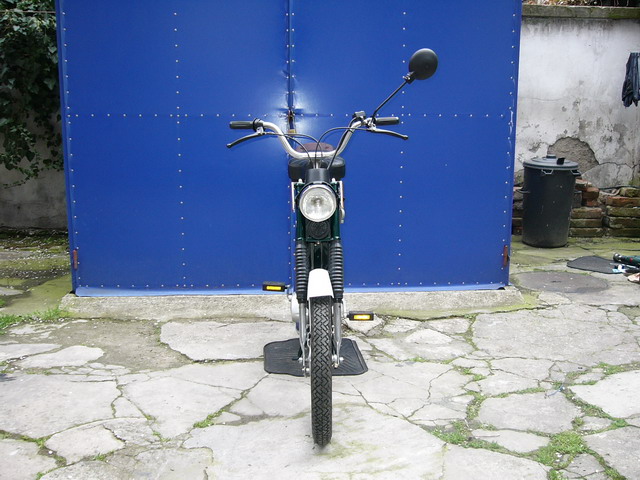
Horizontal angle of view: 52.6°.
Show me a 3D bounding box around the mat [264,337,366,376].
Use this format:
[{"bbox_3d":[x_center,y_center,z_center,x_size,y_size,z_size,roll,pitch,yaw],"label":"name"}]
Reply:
[{"bbox_3d":[-0.020,0.517,2.920,0.475,0.015,0.490,0,9,0],"label":"mat"}]

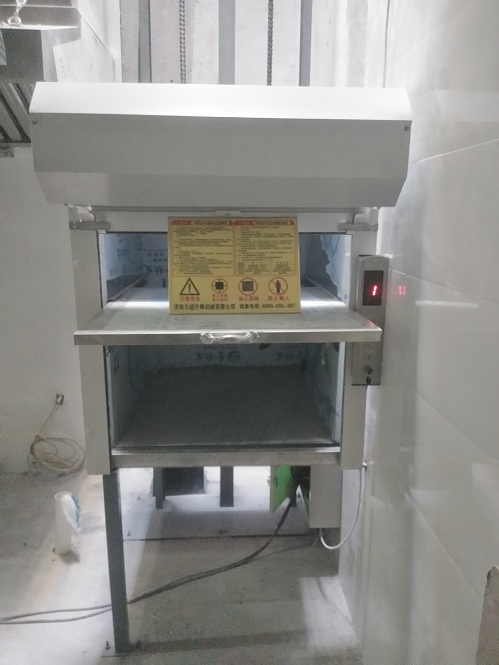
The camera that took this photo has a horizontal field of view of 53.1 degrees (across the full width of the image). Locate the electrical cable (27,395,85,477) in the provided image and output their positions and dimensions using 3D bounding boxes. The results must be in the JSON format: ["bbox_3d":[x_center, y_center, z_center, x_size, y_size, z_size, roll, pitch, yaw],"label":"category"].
[{"bbox_3d":[-1.208,0.650,3.146,0.335,0.522,0.113,0,13,-2],"label":"electrical cable"}]

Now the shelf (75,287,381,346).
[{"bbox_3d":[-0.070,-0.084,1.761,0.807,0.037,0.870,0,13,-2],"label":"shelf"}]

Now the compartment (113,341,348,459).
[{"bbox_3d":[-0.089,0.078,2.174,0.791,0.463,0.980,0,13,-2],"label":"compartment"}]

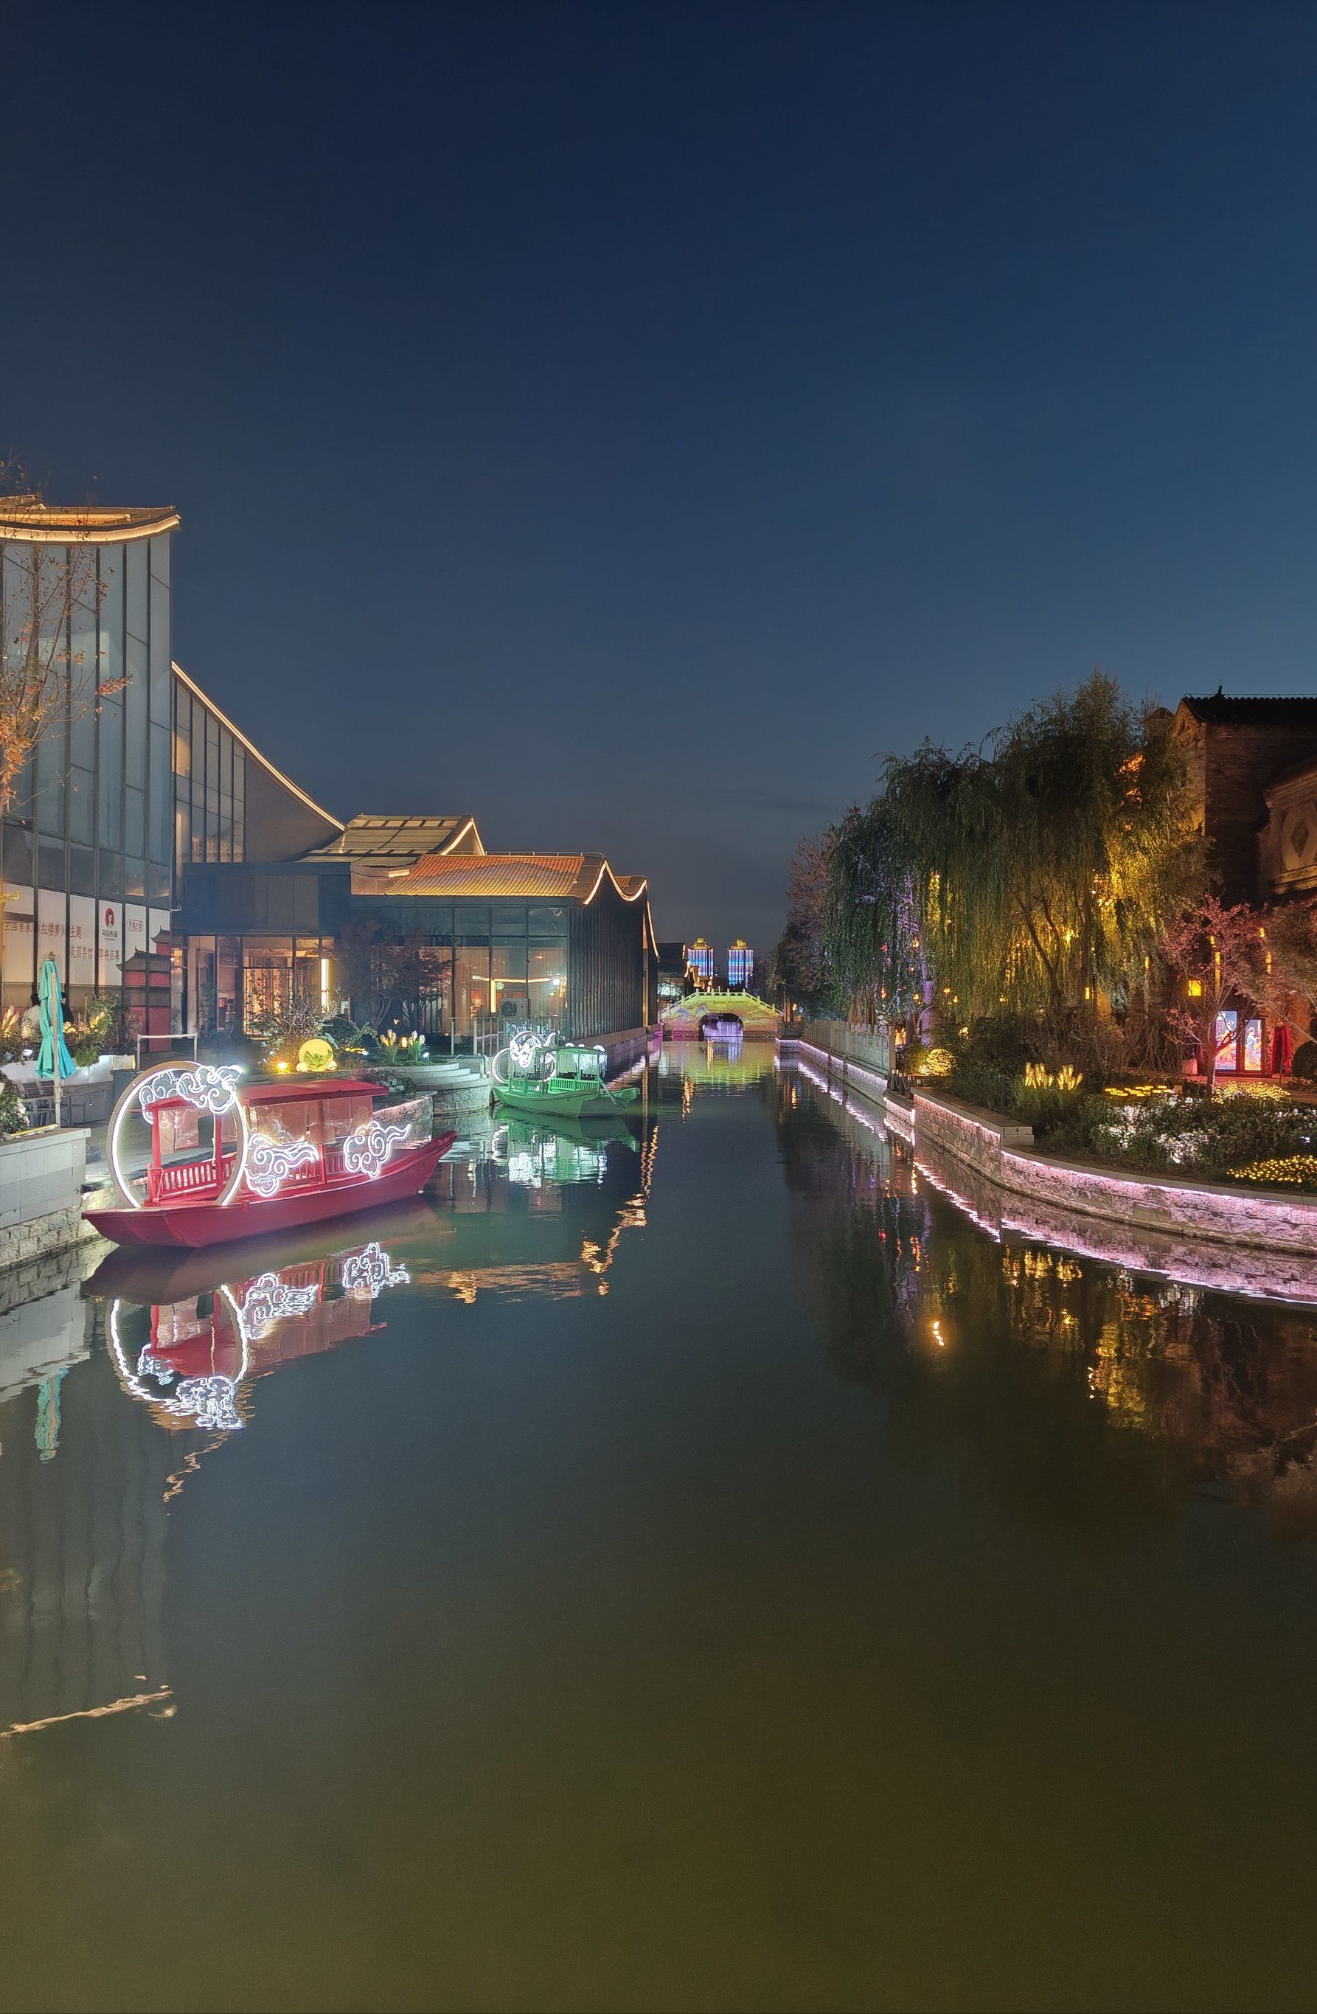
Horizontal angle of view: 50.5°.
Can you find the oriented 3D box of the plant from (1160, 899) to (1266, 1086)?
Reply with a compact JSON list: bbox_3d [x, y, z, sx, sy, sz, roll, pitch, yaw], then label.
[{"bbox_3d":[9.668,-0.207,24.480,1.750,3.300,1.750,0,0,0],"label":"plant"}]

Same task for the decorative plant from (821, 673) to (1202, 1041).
[{"bbox_3d":[9.179,-3.635,36.448,9.000,9.300,8.000,0,0,0],"label":"decorative plant"}]

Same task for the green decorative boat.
[{"bbox_3d":[-2.625,1.829,37.808,1.700,2.040,7.072,0,0,-30],"label":"green decorative boat"}]

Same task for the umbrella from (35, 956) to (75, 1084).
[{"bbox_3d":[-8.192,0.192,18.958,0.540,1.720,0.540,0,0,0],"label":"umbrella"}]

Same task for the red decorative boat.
[{"bbox_3d":[-4.461,1.714,18.537,1.650,2.067,6.990,0,0,21],"label":"red decorative boat"}]

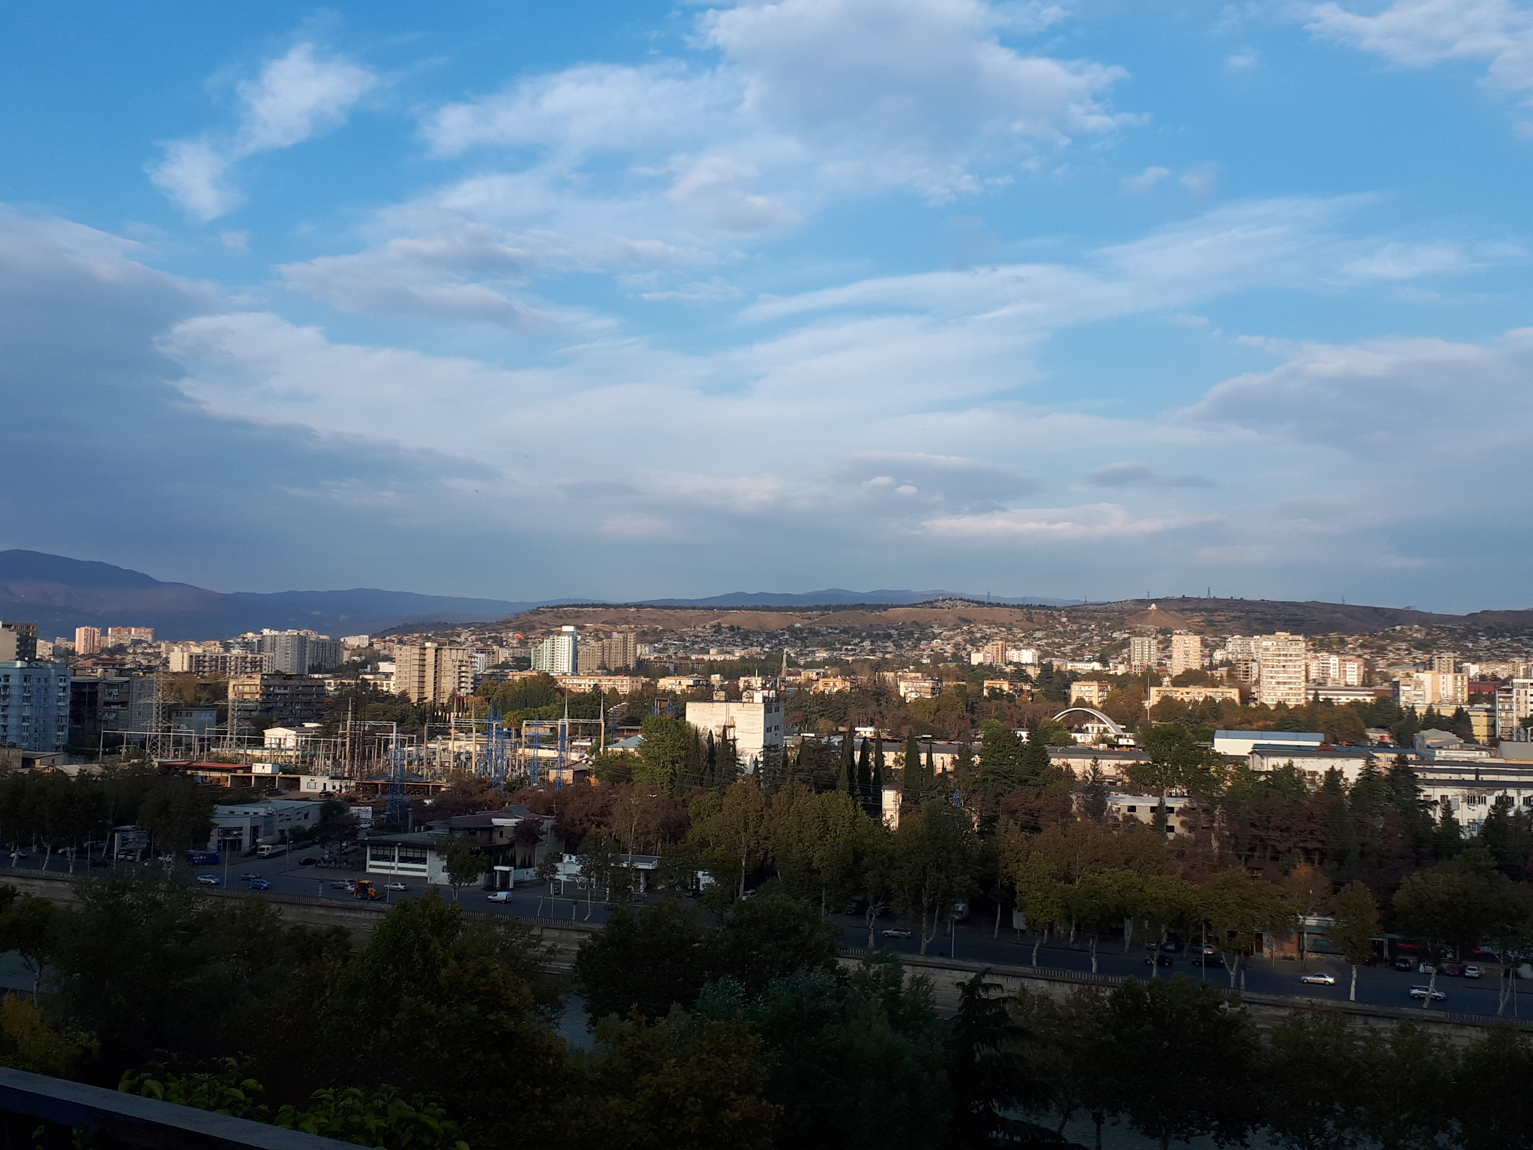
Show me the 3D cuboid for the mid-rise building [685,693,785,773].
[{"bbox_3d":[-8.060,43.980,320.210,21.400,24.560,19.000,0,-3,16],"label":"mid-rise building"}]

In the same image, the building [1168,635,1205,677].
[{"bbox_3d":[345.710,67.400,983.200,23.720,38.260,17.000,0,-3,24],"label":"building"}]

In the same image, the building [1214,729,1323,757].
[{"bbox_3d":[159.360,54.590,380.920,31.420,8.920,16.000,0,-3,20],"label":"building"}]

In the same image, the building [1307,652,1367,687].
[{"bbox_3d":[489.540,81.760,1027.690,44.410,27.590,18.000,0,-3,22],"label":"building"}]

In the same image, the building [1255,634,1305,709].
[{"bbox_3d":[273.320,51.830,634.480,23.540,41.990,16.000,0,-3,20],"label":"building"}]

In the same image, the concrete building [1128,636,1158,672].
[{"bbox_3d":[393.240,83.920,1247.760,27.680,40.320,17.000,0,-3,17],"label":"concrete building"}]

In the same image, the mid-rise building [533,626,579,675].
[{"bbox_3d":[-221.600,79.210,1252.400,44.300,49.230,17.000,1,-3,10],"label":"mid-rise building"}]

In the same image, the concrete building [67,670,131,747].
[{"bbox_3d":[-206.600,42.030,369.170,16.250,23.590,13.000,2,-3,-22],"label":"concrete building"}]

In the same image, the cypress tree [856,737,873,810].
[{"bbox_3d":[22.530,45.930,276.000,3.700,17.330,3.700,1,-3,0],"label":"cypress tree"}]

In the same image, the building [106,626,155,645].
[{"bbox_3d":[-753.430,79.560,1417.070,45.100,34.130,15.000,2,-3,-10],"label":"building"}]

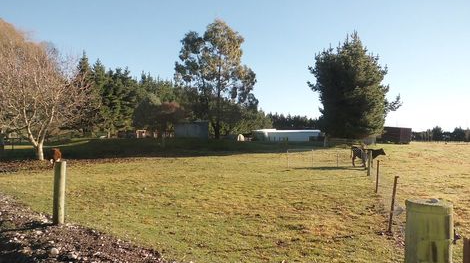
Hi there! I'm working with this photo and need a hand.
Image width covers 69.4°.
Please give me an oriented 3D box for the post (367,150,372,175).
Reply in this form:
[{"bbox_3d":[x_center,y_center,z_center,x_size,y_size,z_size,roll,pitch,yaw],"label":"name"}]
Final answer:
[{"bbox_3d":[5.760,1.350,14.500,0.150,1.090,0.150,2,-1,0],"label":"post"}]

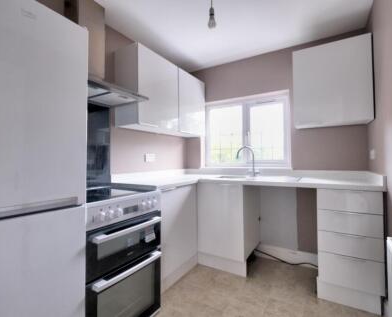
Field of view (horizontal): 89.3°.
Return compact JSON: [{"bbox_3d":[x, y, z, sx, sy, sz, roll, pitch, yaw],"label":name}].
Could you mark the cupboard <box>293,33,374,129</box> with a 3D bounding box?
[{"bbox_3d":[1.281,-0.684,1.915,0.591,0.719,0.305,-1,0,30],"label":"cupboard"}]

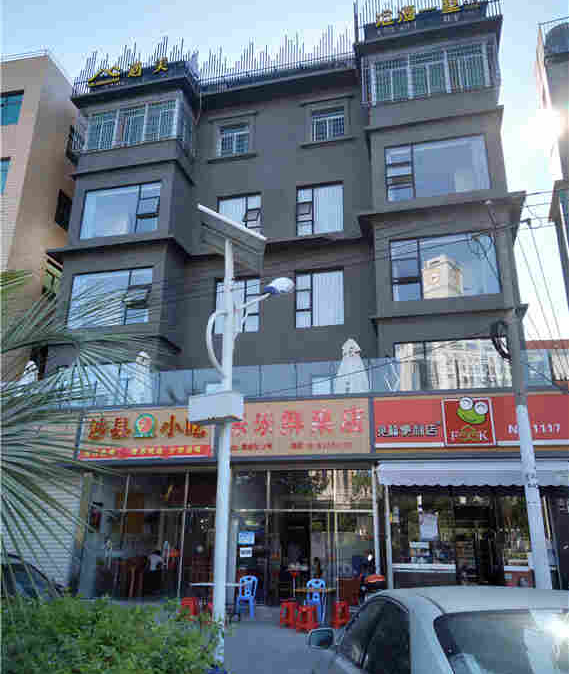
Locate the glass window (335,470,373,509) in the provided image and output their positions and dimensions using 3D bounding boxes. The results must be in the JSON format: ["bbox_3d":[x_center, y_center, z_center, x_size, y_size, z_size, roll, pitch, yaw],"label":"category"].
[{"bbox_3d":[1.715,3.794,12.575,1.000,1.000,0.100,-4,-19,12],"label":"glass window"}]

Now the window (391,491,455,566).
[{"bbox_3d":[3.256,4.504,11.924,1.404,1.631,0.080,-4,-20,12],"label":"window"}]

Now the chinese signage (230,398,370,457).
[{"bbox_3d":[0.170,2.366,13.079,4.019,1.387,0.150,-4,-20,12],"label":"chinese signage"}]

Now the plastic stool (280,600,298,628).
[{"bbox_3d":[0.087,5.581,10.154,0.350,0.460,0.350,-4,-19,12],"label":"plastic stool"}]

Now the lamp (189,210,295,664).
[{"bbox_3d":[-0.595,1.198,7.221,2.000,6.900,1.350,-15,-24,39],"label":"lamp"}]

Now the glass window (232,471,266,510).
[{"bbox_3d":[-0.904,3.964,13.102,0.962,0.949,0.080,-4,-20,12],"label":"glass window"}]

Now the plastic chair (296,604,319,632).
[{"bbox_3d":[0.433,5.171,9.334,0.330,0.450,0.330,-4,-20,12],"label":"plastic chair"}]

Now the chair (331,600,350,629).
[{"bbox_3d":[1.137,5.590,10.154,0.350,0.460,0.350,-4,-19,12],"label":"chair"}]

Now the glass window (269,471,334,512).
[{"bbox_3d":[0.444,3.894,12.808,1.628,0.963,0.080,-4,-20,12],"label":"glass window"}]

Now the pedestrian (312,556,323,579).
[{"bbox_3d":[0.768,5.712,11.694,0.450,1.200,0.500,-4,-19,12],"label":"pedestrian"}]

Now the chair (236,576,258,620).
[{"bbox_3d":[-0.807,5.611,10.880,0.440,0.850,0.500,-4,-19,12],"label":"chair"}]

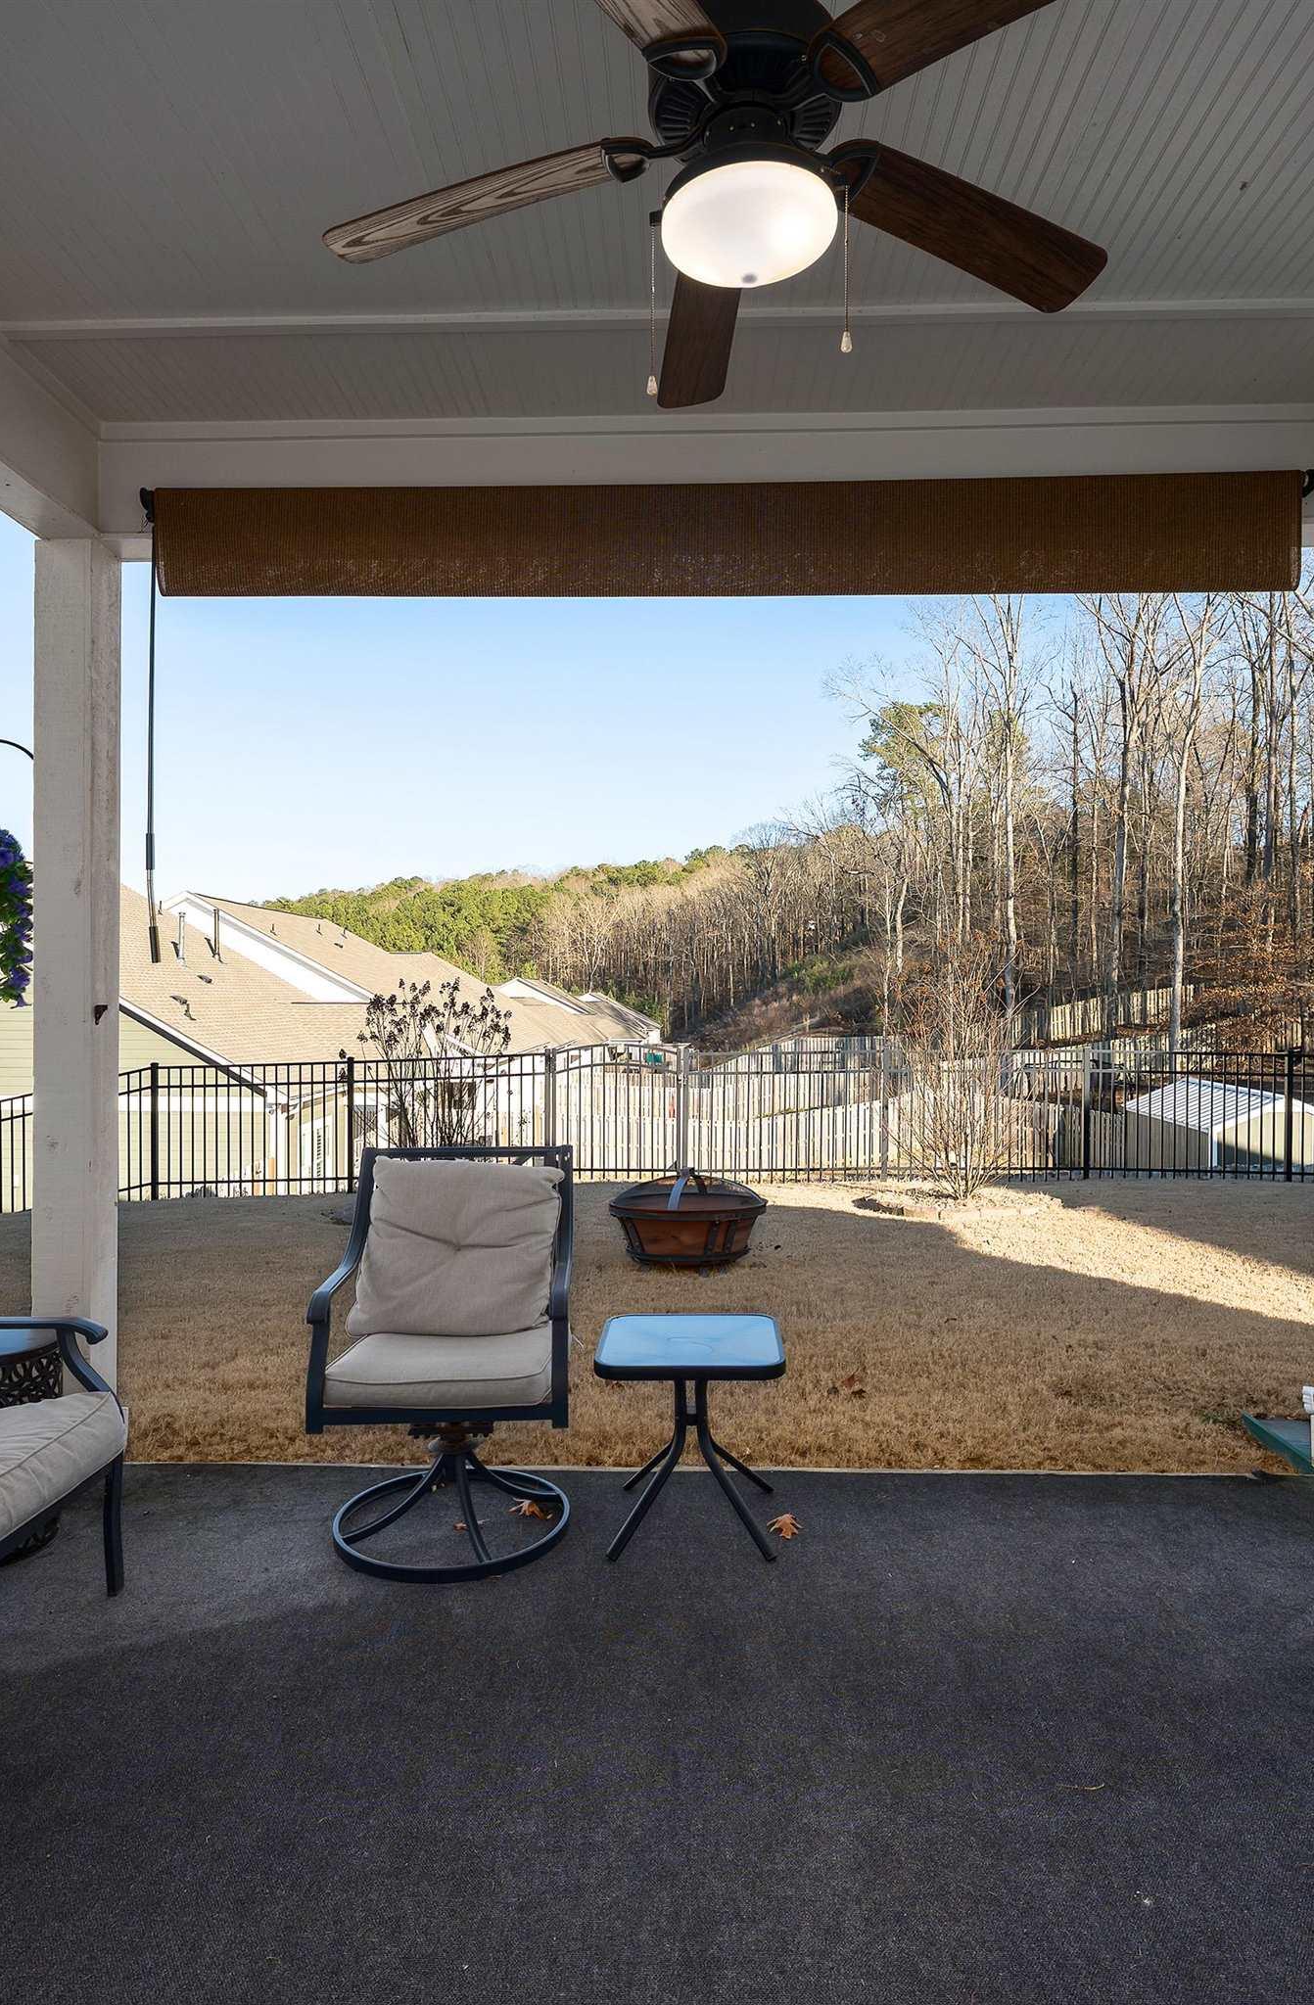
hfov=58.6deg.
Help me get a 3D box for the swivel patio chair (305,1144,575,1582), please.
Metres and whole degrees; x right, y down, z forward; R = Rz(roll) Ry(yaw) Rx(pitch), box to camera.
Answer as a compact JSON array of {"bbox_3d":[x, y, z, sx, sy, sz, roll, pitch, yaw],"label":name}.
[{"bbox_3d":[-0.499,0.840,2.890,0.593,0.904,0.596,0,0,-2],"label":"swivel patio chair"}]

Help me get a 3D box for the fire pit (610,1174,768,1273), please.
[{"bbox_3d":[0.160,1.079,5.904,0.795,0.450,0.795,0,0,2],"label":"fire pit"}]

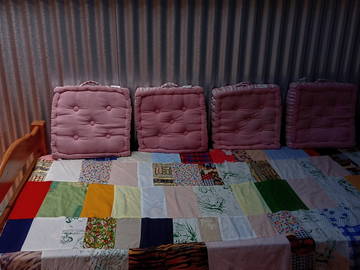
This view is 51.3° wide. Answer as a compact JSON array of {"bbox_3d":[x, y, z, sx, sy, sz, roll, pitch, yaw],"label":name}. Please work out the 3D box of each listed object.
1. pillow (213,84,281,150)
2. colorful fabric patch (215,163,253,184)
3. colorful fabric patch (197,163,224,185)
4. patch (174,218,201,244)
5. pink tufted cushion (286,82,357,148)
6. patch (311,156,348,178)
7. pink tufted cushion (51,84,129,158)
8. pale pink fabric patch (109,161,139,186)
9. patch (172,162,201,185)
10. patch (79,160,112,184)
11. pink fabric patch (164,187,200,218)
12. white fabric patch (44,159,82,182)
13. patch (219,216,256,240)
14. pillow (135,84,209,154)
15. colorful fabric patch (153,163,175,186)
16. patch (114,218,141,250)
[{"bbox_3d":[0.375,-0.102,2.156,0.386,0.355,0.110,-3,11,-6],"label":"pillow"},{"bbox_3d":[0.286,0.190,1.860,0.164,0.012,0.229,-1,22,-5],"label":"colorful fabric patch"},{"bbox_3d":[0.150,0.191,1.853,0.104,0.012,0.239,-1,22,-5],"label":"colorful fabric patch"},{"bbox_3d":[0.024,0.375,1.468,0.106,0.020,0.167,0,22,-3],"label":"patch"},{"bbox_3d":[0.849,-0.112,2.248,0.393,0.385,0.095,-2,11,-6],"label":"pink tufted cushion"},{"bbox_3d":[0.777,0.160,1.956,0.116,0.012,0.228,-1,22,-5],"label":"patch"},{"bbox_3d":[-0.482,-0.069,2.060,0.403,0.392,0.095,-1,11,-10],"label":"pink tufted cushion"},{"bbox_3d":[-0.281,0.194,1.903,0.144,0.020,0.275,0,22,-3],"label":"pale pink fabric patch"},{"bbox_3d":[0.043,0.200,1.905,0.143,0.020,0.256,0,22,-2],"label":"patch"},{"bbox_3d":[-0.431,0.189,1.909,0.163,0.020,0.268,-1,22,-5],"label":"patch"},{"bbox_3d":[0.006,0.296,1.663,0.138,0.020,0.268,0,22,-3],"label":"pink fabric patch"},{"bbox_3d":[-0.573,0.177,1.858,0.169,0.012,0.238,-1,22,-5],"label":"white fabric patch"},{"bbox_3d":[0.215,0.356,1.439,0.124,0.012,0.143,-1,22,-5],"label":"patch"},{"bbox_3d":[-0.048,-0.084,2.143,0.390,0.370,0.095,-2,14,-6],"label":"pillow"},{"bbox_3d":[-0.079,0.200,1.900,0.109,0.020,0.256,0,22,-3],"label":"colorful fabric patch"},{"bbox_3d":[-0.190,0.365,1.400,0.094,0.012,0.184,-1,22,-5],"label":"patch"}]

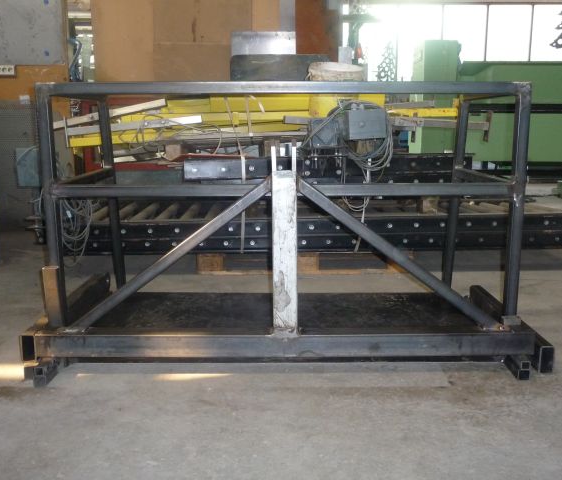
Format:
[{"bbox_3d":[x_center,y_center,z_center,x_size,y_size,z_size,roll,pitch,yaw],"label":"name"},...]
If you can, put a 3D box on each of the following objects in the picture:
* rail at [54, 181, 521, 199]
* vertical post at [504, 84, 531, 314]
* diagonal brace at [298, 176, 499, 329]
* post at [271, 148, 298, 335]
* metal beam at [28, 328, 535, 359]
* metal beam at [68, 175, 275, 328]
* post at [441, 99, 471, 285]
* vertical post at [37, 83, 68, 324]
[{"bbox_3d":[0.012,-0.171,2.188,1.598,0.037,0.037,0,11,0],"label":"rail"},{"bbox_3d":[0.826,-0.114,2.199,0.037,0.841,0.037,0,11,0],"label":"vertical post"},{"bbox_3d":[0.412,0.065,2.217,0.910,0.040,0.037,36,9,-6],"label":"diagonal brace"},{"bbox_3d":[0.014,0.004,2.182,0.083,0.649,0.082,0,11,0],"label":"post"},{"bbox_3d":[0.015,0.363,2.250,1.756,0.081,0.082,0,11,0],"label":"metal beam"},{"bbox_3d":[-0.390,0.068,2.218,0.916,0.042,0.037,-36,9,6],"label":"metal beam"},{"bbox_3d":[0.828,-0.209,2.978,0.037,0.924,0.037,0,20,0],"label":"post"},{"bbox_3d":[-0.804,-0.106,2.201,0.037,0.857,0.037,0,11,0],"label":"vertical post"}]

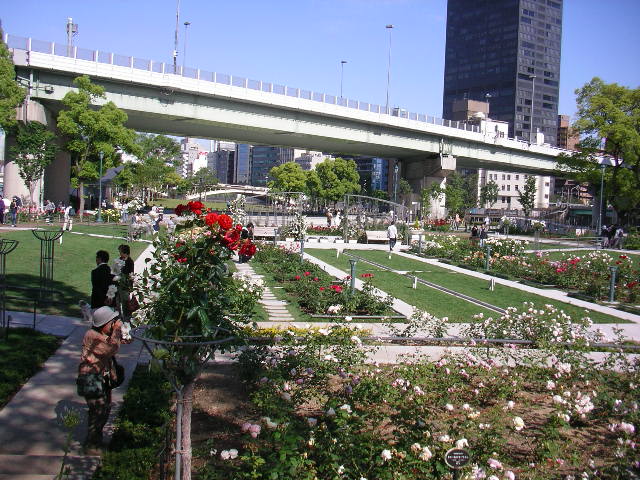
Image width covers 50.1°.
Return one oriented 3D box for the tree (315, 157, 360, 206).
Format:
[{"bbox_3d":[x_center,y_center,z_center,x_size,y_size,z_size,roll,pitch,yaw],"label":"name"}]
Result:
[{"bbox_3d":[2.763,-8.211,105.000,7.100,9.200,7.100,2,3,0],"label":"tree"}]

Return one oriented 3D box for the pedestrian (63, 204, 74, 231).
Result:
[{"bbox_3d":[-16.360,-1.464,44.500,0.480,1.660,0.500,3,4,12],"label":"pedestrian"}]

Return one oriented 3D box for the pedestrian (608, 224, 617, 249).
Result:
[{"bbox_3d":[20.737,-0.234,48.500,0.420,1.680,0.500,1,4,-18],"label":"pedestrian"}]

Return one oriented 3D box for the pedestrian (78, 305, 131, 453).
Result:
[{"bbox_3d":[-2.400,1.544,7.600,0.580,1.600,0.520,1,4,-21],"label":"pedestrian"}]

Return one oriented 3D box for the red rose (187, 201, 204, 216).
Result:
[{"bbox_3d":[-0.892,-0.226,4.900,0.125,0.110,0.120,2,3,0],"label":"red rose"}]

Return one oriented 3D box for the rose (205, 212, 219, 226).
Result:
[{"bbox_3d":[-0.823,-0.153,5.200,0.110,0.110,0.100,2,3,0],"label":"rose"}]

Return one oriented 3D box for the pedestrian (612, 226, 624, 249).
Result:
[{"bbox_3d":[21.169,-0.108,48.542,0.420,1.630,0.500,2,3,6],"label":"pedestrian"}]

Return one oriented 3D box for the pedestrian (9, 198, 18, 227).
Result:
[{"bbox_3d":[-19.234,-1.728,43.000,0.500,1.660,0.420,5,4,39],"label":"pedestrian"}]

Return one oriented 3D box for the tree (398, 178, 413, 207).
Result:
[{"bbox_3d":[10.264,-4.478,82.150,1.800,5.800,1.800,2,3,0],"label":"tree"}]

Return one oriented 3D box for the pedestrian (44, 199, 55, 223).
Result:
[{"bbox_3d":[-18.980,-1.965,48.000,0.500,1.600,0.450,0,4,-30],"label":"pedestrian"}]

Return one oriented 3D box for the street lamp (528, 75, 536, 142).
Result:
[{"bbox_3d":[32.741,-20.349,106.267,0.400,10.300,1.200,-1,4,-43],"label":"street lamp"}]

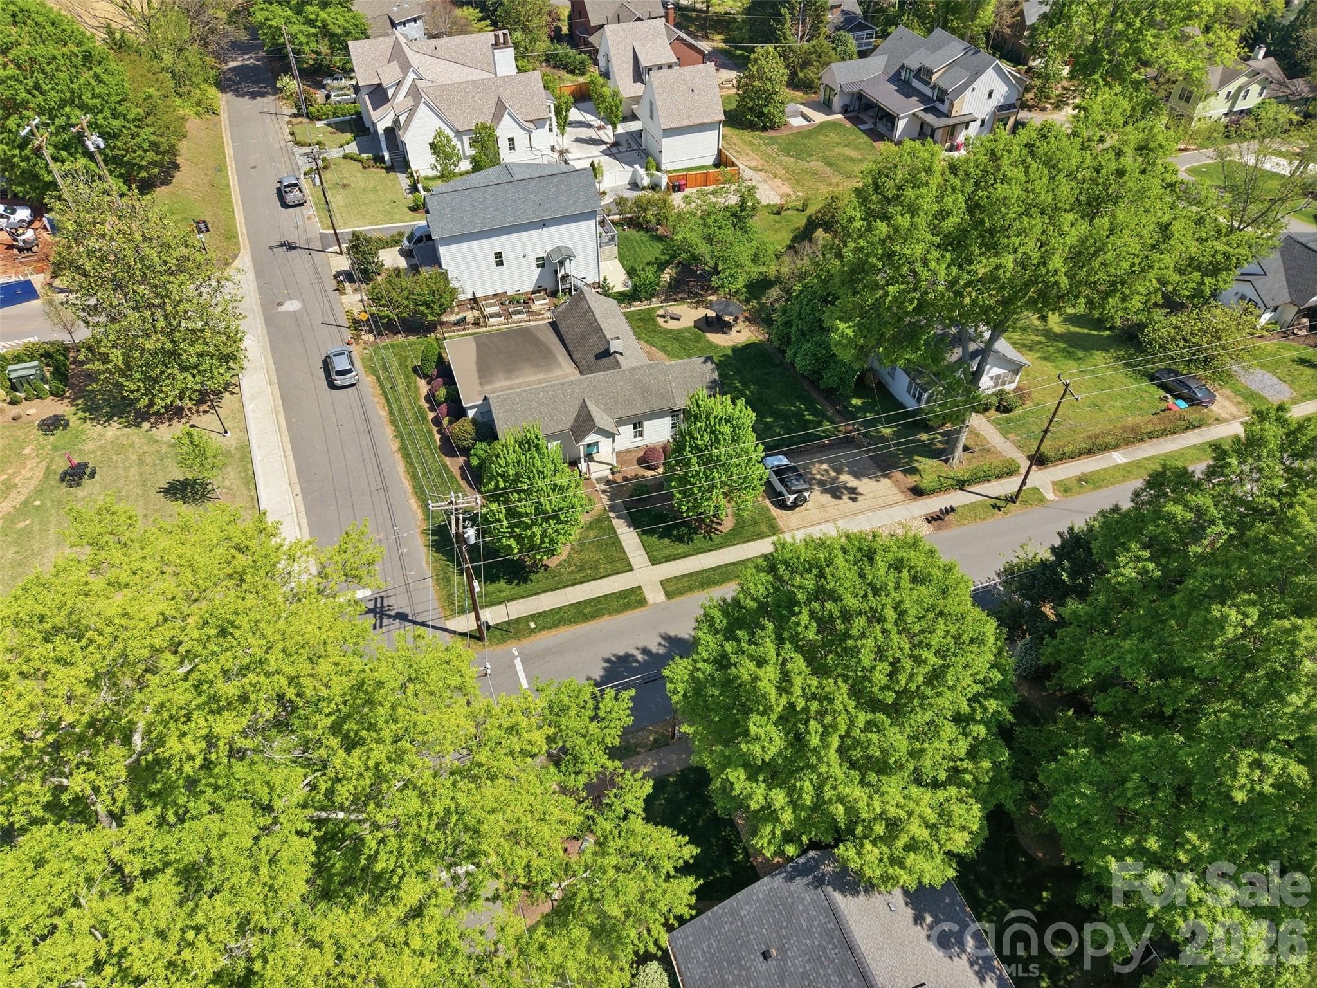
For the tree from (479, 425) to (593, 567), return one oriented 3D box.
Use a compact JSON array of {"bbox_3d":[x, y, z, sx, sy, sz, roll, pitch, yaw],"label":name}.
[{"bbox_3d":[-7.172,0.200,54.552,6.700,9.500,6.700,0,43,0],"label":"tree"}]

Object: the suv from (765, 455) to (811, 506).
[{"bbox_3d":[9.020,-1.007,64.109,1.900,1.850,4.750,-14,49,-13],"label":"suv"}]

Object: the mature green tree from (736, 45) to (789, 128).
[{"bbox_3d":[11.137,-43.971,99.322,5.700,8.300,5.700,0,47,0],"label":"mature green tree"}]

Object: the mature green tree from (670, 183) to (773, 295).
[{"bbox_3d":[5.129,-22.204,79.391,8.700,7.600,8.700,0,47,0],"label":"mature green tree"}]

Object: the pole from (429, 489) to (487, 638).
[{"bbox_3d":[-10.093,4.240,48.724,2.500,11.500,2.400,-7,44,-8],"label":"pole"}]

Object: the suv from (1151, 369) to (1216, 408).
[{"bbox_3d":[45.317,-9.282,78.474,1.870,1.550,4.700,-26,52,-23],"label":"suv"}]

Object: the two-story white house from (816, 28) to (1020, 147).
[{"bbox_3d":[34.697,-52.805,116.517,20.600,8.900,18.300,-18,49,-17],"label":"two-story white house"}]

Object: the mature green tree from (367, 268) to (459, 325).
[{"bbox_3d":[-22.187,-17.569,83.122,8.100,5.200,5.600,-12,48,-12],"label":"mature green tree"}]

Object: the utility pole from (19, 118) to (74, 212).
[{"bbox_3d":[-53.745,-28.104,81.913,0.600,10.800,2.900,2,47,1],"label":"utility pole"}]

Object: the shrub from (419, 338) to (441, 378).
[{"bbox_3d":[-19.709,-11.654,78.709,1.750,3.400,1.750,-12,48,-12],"label":"shrub"}]

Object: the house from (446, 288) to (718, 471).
[{"bbox_3d":[-5.689,-8.926,68.092,18.100,5.600,15.700,-14,49,-13],"label":"house"}]

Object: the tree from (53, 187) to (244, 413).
[{"bbox_3d":[-39.224,-14.633,72.255,12.200,16.500,12.200,-12,48,-12],"label":"tree"}]

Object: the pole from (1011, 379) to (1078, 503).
[{"bbox_3d":[27.529,-3.574,65.591,0.450,11.900,2.500,-11,47,-11],"label":"pole"}]

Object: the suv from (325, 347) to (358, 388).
[{"bbox_3d":[-24.281,-9.902,70.231,1.900,1.700,4.800,-15,49,-14],"label":"suv"}]

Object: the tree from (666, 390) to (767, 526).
[{"bbox_3d":[3.650,-2.105,57.235,6.300,9.400,6.300,0,43,0],"label":"tree"}]

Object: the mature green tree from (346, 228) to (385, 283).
[{"bbox_3d":[-28.173,-22.863,87.937,3.500,5.500,3.500,-12,48,-12],"label":"mature green tree"}]

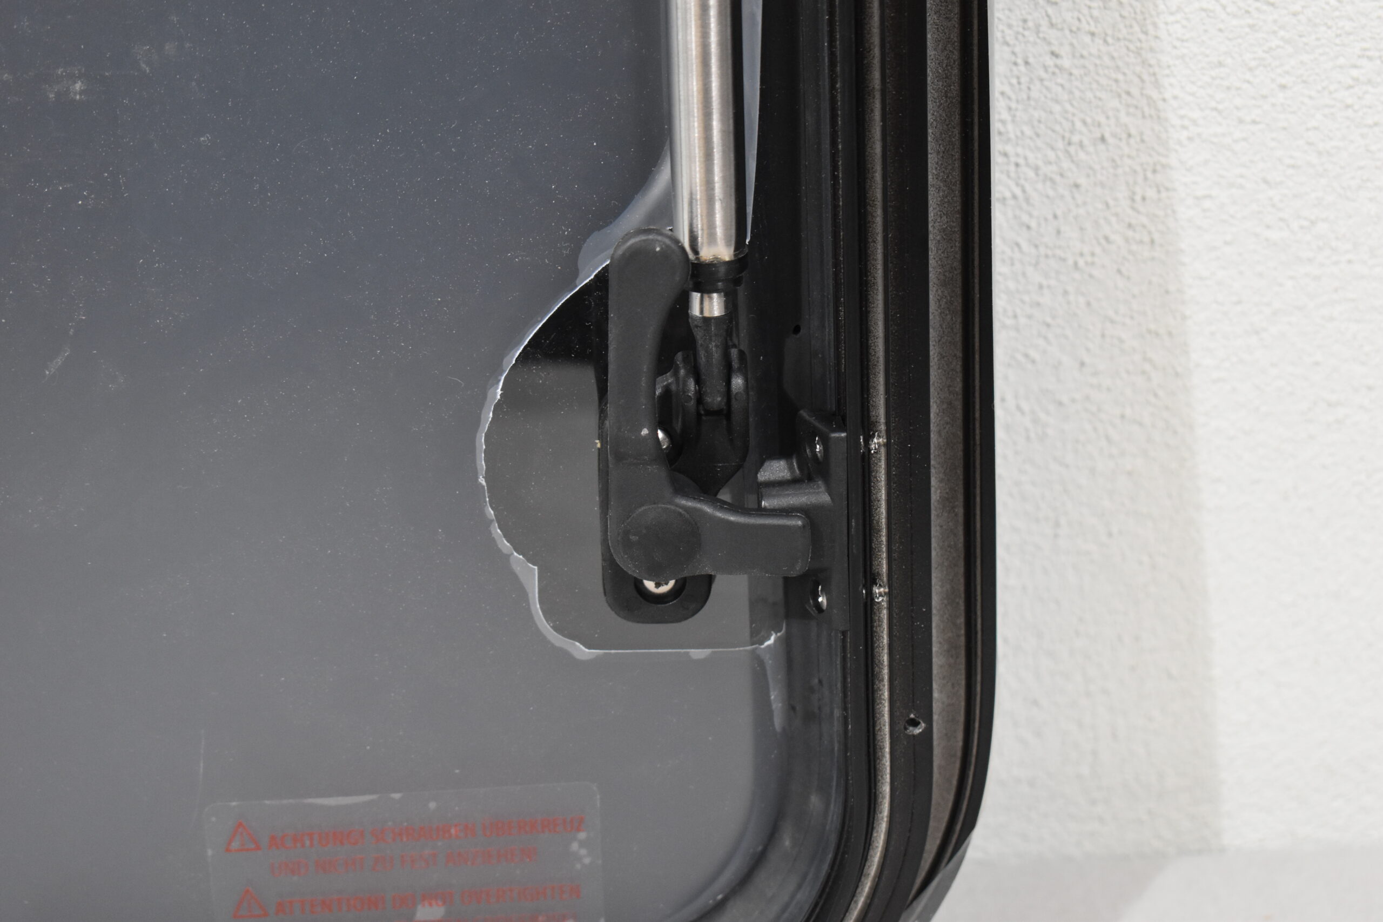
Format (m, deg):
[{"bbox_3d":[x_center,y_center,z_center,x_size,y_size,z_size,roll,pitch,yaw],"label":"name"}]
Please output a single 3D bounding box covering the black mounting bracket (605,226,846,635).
[{"bbox_3d":[0.007,-0.008,0.730,0.056,0.089,0.042,-1,6,-5],"label":"black mounting bracket"}]

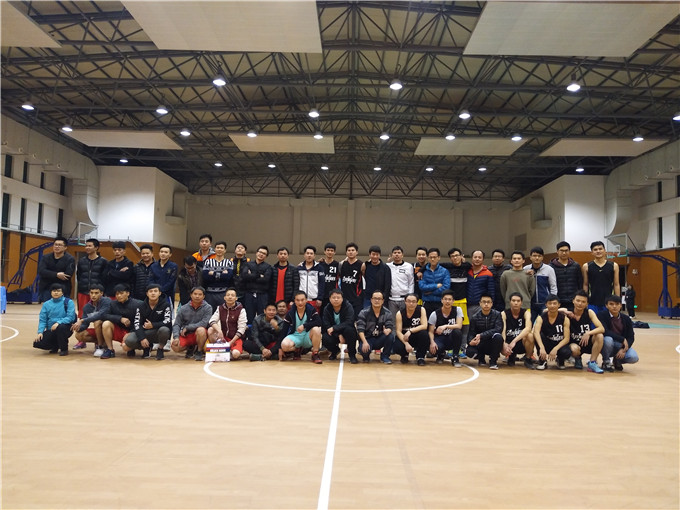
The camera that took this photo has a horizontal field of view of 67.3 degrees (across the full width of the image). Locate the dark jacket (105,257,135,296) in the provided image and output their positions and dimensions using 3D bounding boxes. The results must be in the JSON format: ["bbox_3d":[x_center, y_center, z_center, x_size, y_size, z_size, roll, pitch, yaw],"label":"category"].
[{"bbox_3d":[-3.593,0.358,8.341,0.460,0.669,0.320,2,-4,-10],"label":"dark jacket"}]

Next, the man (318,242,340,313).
[{"bbox_3d":[-0.169,0.697,8.273,0.520,1.791,0.320,1,-4,0],"label":"man"}]

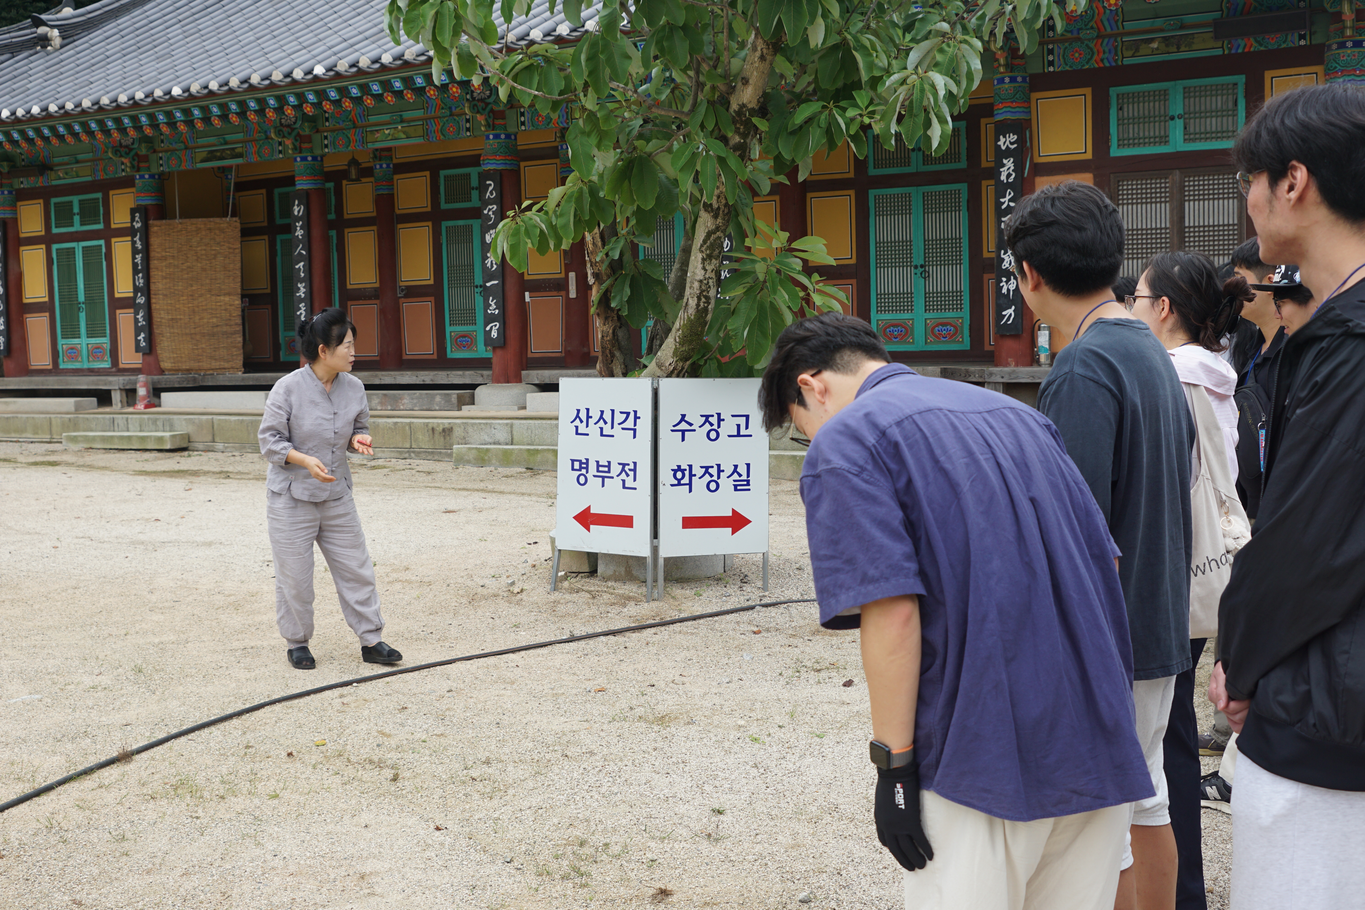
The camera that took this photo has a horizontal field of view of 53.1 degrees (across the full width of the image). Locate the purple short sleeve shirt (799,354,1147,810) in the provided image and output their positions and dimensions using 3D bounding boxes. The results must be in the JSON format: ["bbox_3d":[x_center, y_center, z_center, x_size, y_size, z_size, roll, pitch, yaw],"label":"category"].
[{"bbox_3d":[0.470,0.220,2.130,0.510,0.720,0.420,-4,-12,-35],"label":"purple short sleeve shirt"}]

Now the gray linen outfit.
[{"bbox_3d":[-1.610,0.235,6.070,0.520,1.250,0.400,-4,5,-36],"label":"gray linen outfit"}]

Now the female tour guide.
[{"bbox_3d":[-1.572,0.147,6.070,0.550,1.580,0.460,-4,5,-36],"label":"female tour guide"}]

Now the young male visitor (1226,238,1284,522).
[{"bbox_3d":[1.744,0.193,4.145,0.340,1.690,0.500,-2,4,-5],"label":"young male visitor"}]

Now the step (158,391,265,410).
[{"bbox_3d":[-7.056,-0.838,20.926,2.120,0.250,0.400,1,5,26],"label":"step"}]

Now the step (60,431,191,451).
[{"bbox_3d":[-7.989,-0.198,19.585,2.120,0.200,0.380,1,5,26],"label":"step"}]

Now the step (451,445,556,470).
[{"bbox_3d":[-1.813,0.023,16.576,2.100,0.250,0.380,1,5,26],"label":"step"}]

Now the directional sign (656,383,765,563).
[{"bbox_3d":[0.167,0.062,7.250,0.620,0.940,0.040,-3,5,-21],"label":"directional sign"}]

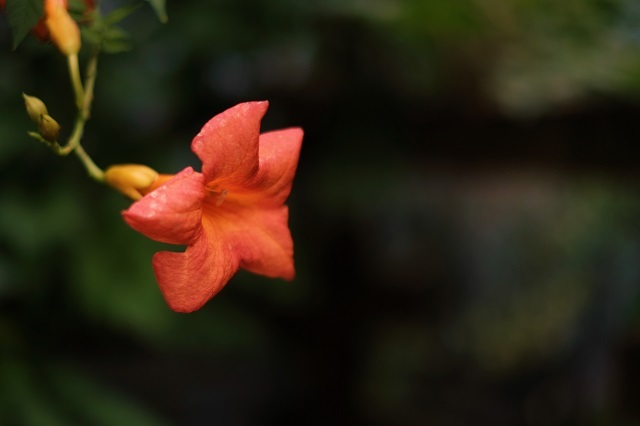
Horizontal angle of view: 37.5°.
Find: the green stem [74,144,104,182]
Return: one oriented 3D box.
[{"bbox_3d":[-0.091,-0.020,0.370,0.005,0.020,0.004,-41,-18,0],"label":"green stem"}]

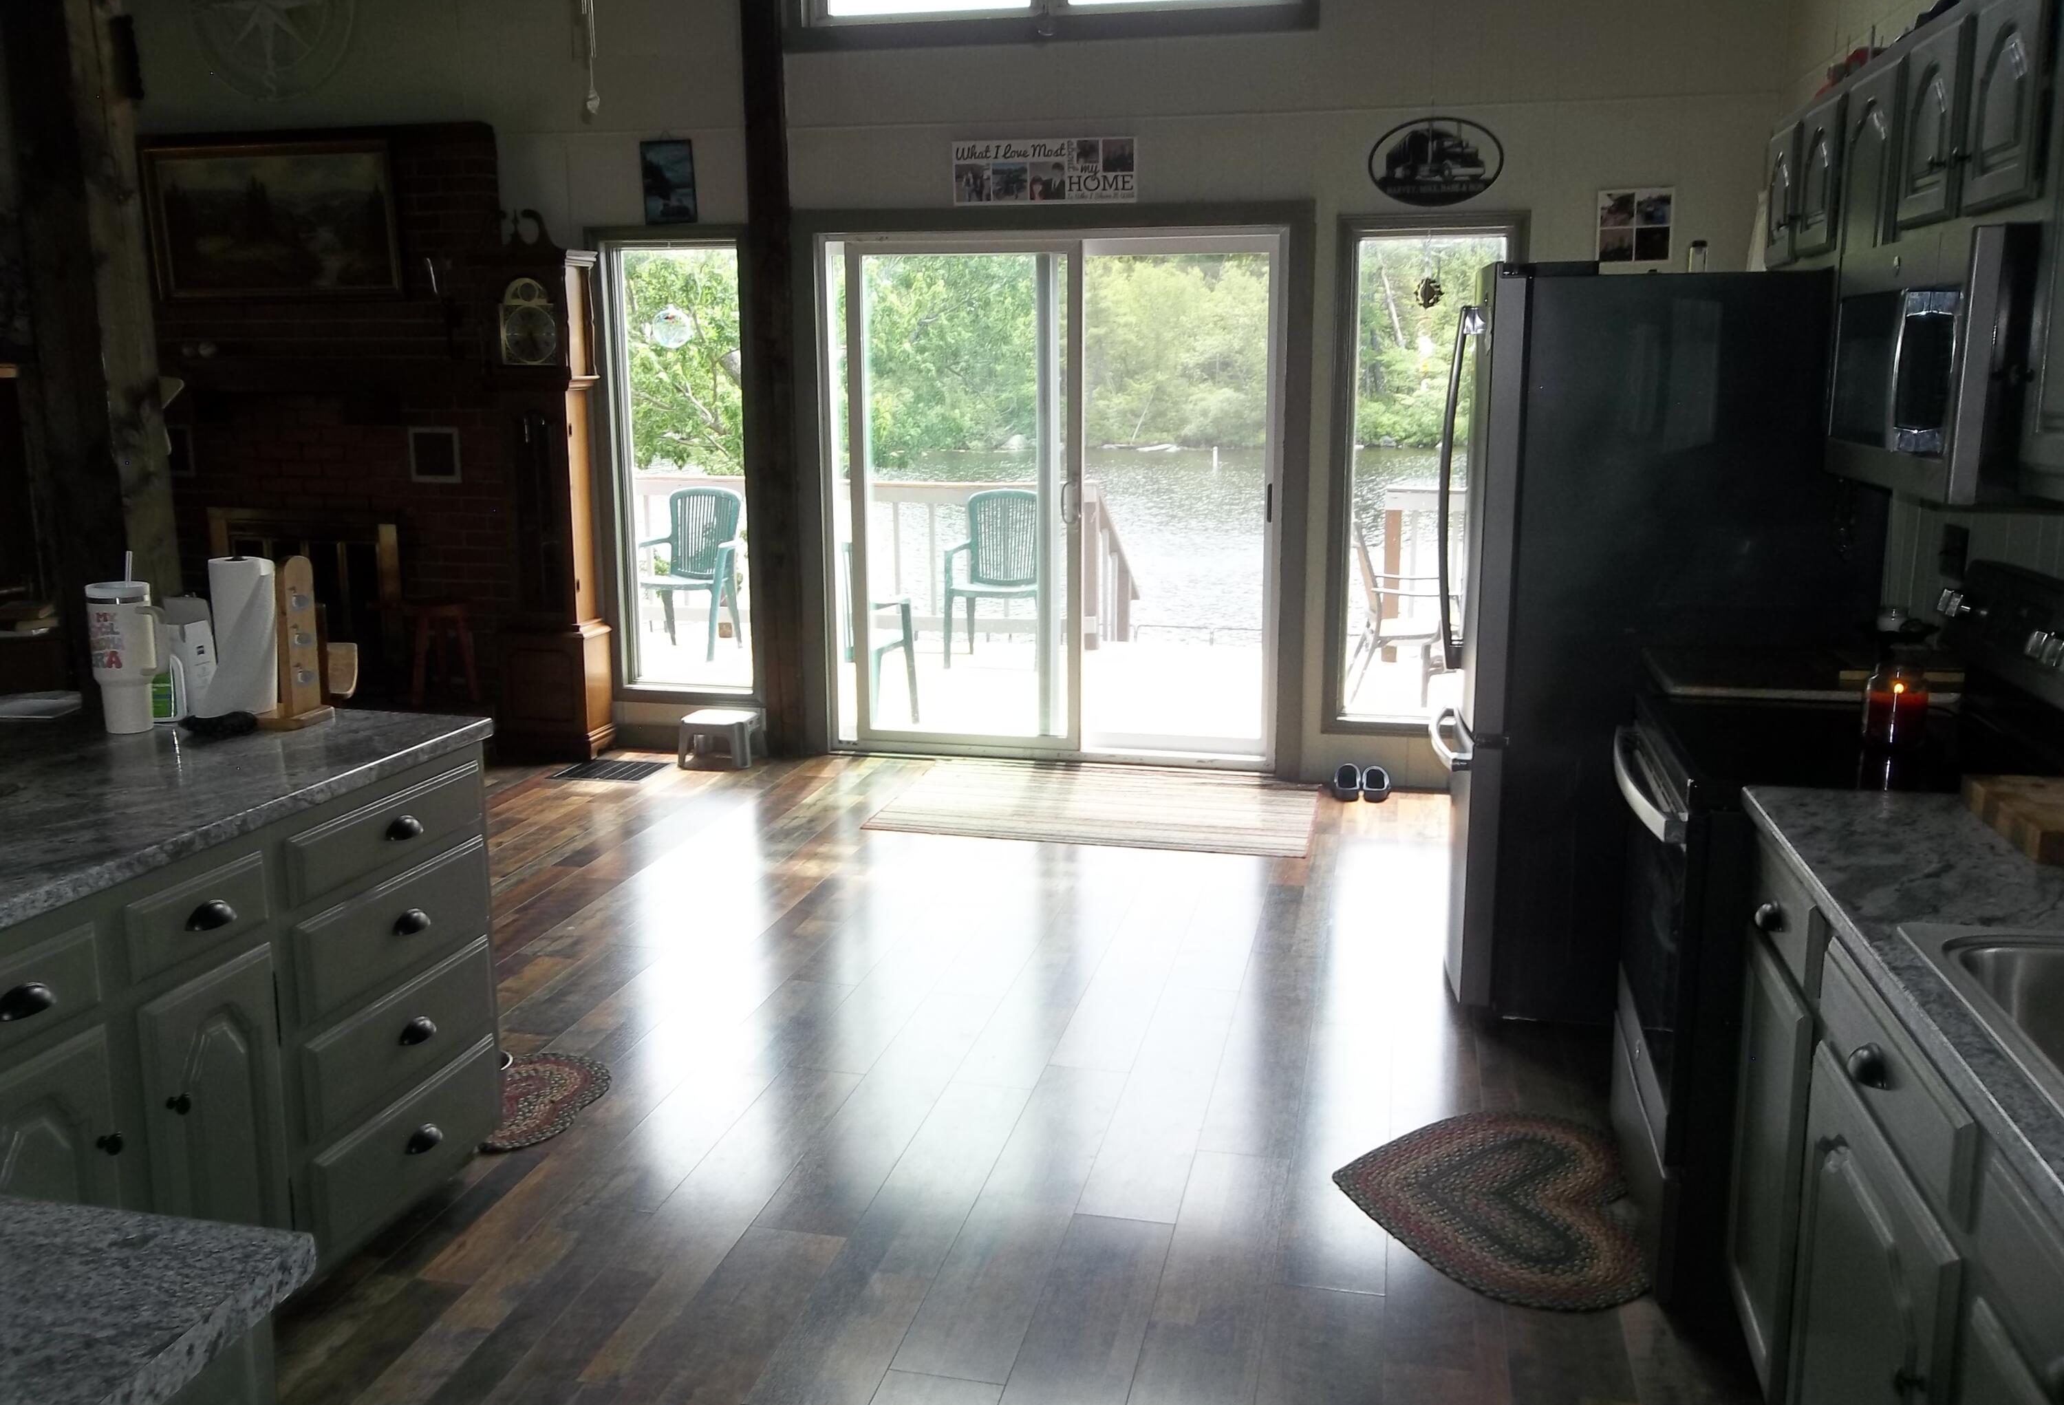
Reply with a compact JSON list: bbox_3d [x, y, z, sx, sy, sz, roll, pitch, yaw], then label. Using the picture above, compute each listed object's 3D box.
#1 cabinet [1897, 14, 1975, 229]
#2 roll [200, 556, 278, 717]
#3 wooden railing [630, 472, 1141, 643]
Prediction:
[{"bbox_3d":[1.674,-0.979,2.730,0.310,0.318,0.326,2,12,13],"label":"cabinet"},{"bbox_3d":[-1.534,-0.123,3.128,0.122,0.285,0.122,0,11,0],"label":"roll"},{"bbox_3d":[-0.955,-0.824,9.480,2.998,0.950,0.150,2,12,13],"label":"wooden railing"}]

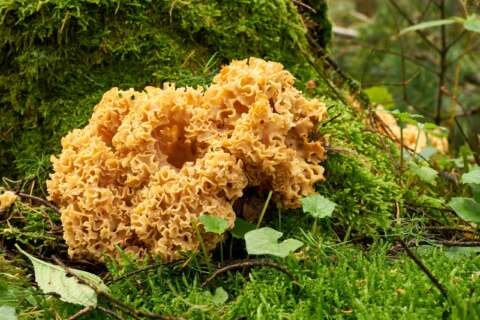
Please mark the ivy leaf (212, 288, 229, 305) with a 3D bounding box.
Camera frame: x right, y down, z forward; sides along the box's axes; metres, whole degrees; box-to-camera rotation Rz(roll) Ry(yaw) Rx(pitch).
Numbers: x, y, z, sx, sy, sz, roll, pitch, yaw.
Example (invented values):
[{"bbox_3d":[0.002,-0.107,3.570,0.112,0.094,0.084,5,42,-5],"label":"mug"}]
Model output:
[{"bbox_3d":[-0.018,0.120,1.060,0.016,0.016,0.004,0,-27,0],"label":"ivy leaf"}]

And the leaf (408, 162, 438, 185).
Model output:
[{"bbox_3d":[0.211,0.015,1.380,0.035,0.006,0.030,0,43,0],"label":"leaf"}]

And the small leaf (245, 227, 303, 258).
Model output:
[{"bbox_3d":[0.031,0.076,1.110,0.054,0.008,0.036,0,48,0],"label":"small leaf"}]

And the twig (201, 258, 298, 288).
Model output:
[{"bbox_3d":[0.009,0.102,1.080,0.086,0.020,0.022,0,13,0],"label":"twig"}]

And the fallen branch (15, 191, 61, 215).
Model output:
[{"bbox_3d":[-0.201,0.042,1.190,0.052,0.007,0.012,27,14,0],"label":"fallen branch"}]

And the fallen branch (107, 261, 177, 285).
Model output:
[{"bbox_3d":[-0.090,0.102,1.090,0.066,0.012,0.008,-9,16,-35],"label":"fallen branch"}]

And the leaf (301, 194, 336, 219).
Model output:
[{"bbox_3d":[0.076,0.045,1.170,0.035,0.006,0.030,0,41,0],"label":"leaf"}]

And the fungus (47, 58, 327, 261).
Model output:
[{"bbox_3d":[-0.053,-0.003,1.220,0.270,0.185,0.170,0,13,0],"label":"fungus"}]

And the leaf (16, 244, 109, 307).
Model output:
[{"bbox_3d":[-0.158,0.103,1.067,0.106,0.012,0.043,27,53,29],"label":"leaf"}]

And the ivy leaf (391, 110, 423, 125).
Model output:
[{"bbox_3d":[0.197,-0.050,1.420,0.036,0.007,0.032,0,21,0],"label":"ivy leaf"}]

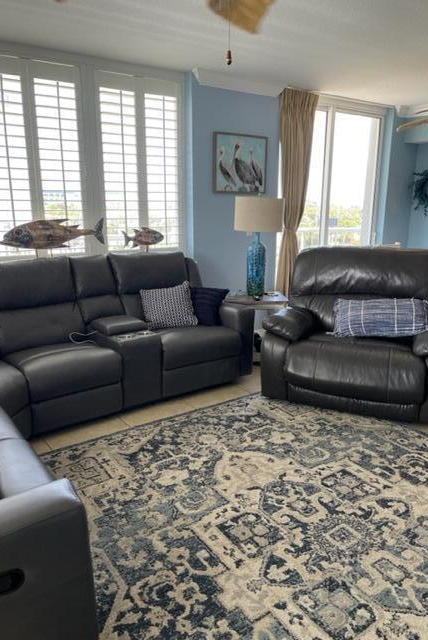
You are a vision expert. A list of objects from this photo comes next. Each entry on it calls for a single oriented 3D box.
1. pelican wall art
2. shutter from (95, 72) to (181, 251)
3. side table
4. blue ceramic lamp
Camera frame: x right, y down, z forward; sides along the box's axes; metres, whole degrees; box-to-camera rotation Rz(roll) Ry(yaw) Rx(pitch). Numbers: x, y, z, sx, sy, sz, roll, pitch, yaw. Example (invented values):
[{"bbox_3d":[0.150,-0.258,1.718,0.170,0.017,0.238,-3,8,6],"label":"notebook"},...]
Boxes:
[{"bbox_3d":[0.253,-1.498,4.639,0.658,0.558,0.040,-10,18,-34],"label":"pelican wall art"},{"bbox_3d":[-0.615,-1.286,4.186,0.779,1.504,0.100,-10,18,-34],"label":"shutter"},{"bbox_3d":[0.350,0.085,4.439,0.497,0.594,0.497,-3,15,-12],"label":"side table"},{"bbox_3d":[0.398,-0.665,4.334,0.431,0.911,0.431,0,14,0],"label":"blue ceramic lamp"}]

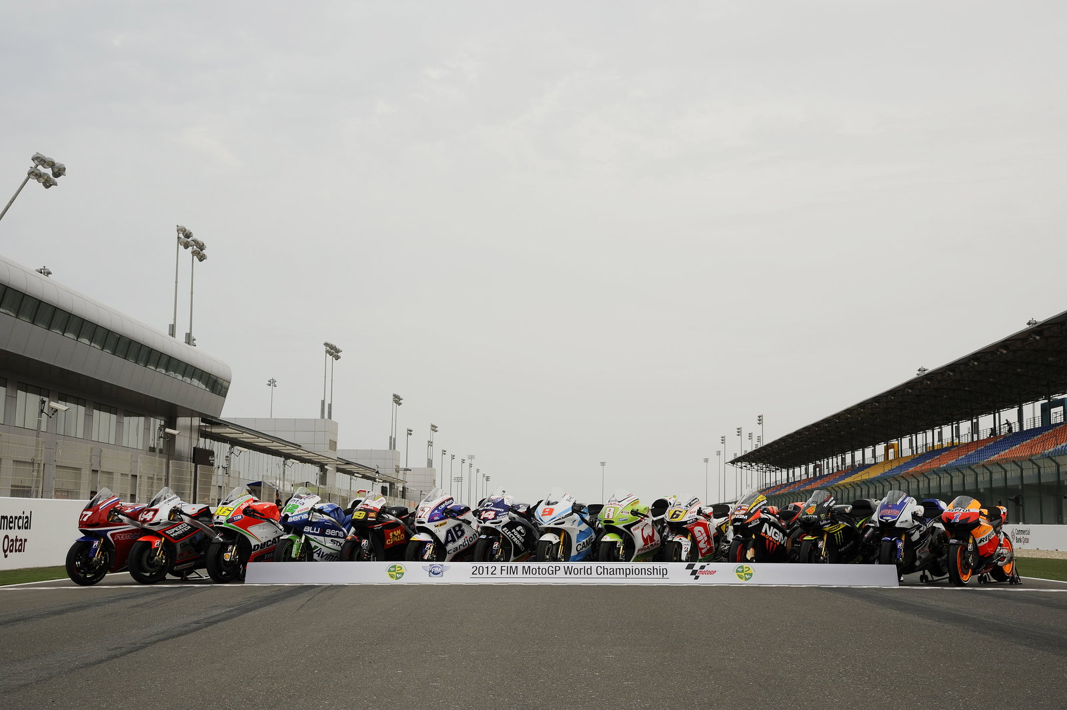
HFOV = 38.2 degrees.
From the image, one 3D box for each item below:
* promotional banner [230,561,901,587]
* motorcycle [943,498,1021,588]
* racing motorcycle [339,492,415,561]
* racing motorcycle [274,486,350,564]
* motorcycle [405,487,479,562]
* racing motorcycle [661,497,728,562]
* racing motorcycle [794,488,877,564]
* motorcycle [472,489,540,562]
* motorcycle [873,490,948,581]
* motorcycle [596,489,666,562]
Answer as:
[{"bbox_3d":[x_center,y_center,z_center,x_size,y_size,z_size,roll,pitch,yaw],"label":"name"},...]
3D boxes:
[{"bbox_3d":[0.469,2.669,18.782,7.930,0.290,0.220,0,-6,0],"label":"promotional banner"},{"bbox_3d":[5.649,2.341,19.415,0.680,1.120,2.050,-4,-8,36],"label":"motorcycle"},{"bbox_3d":[-1.704,2.315,19.585,0.680,1.150,2.050,-5,-8,38],"label":"racing motorcycle"},{"bbox_3d":[-2.490,2.285,19.530,0.680,1.190,2.050,-5,-8,39],"label":"racing motorcycle"},{"bbox_3d":[-0.918,2.303,19.637,0.680,1.190,2.050,-5,-8,38],"label":"motorcycle"},{"bbox_3d":[2.256,2.341,19.634,0.680,1.140,2.050,-5,-8,38],"label":"racing motorcycle"},{"bbox_3d":[3.913,2.328,19.637,0.680,1.180,2.050,-5,-8,38],"label":"racing motorcycle"},{"bbox_3d":[-0.080,2.302,19.645,0.680,1.200,2.050,-4,-8,37],"label":"motorcycle"},{"bbox_3d":[4.871,2.327,19.595,0.680,1.180,2.050,-4,-8,37],"label":"motorcycle"},{"bbox_3d":[1.464,2.318,19.637,0.680,1.180,2.050,-5,-8,38],"label":"motorcycle"}]

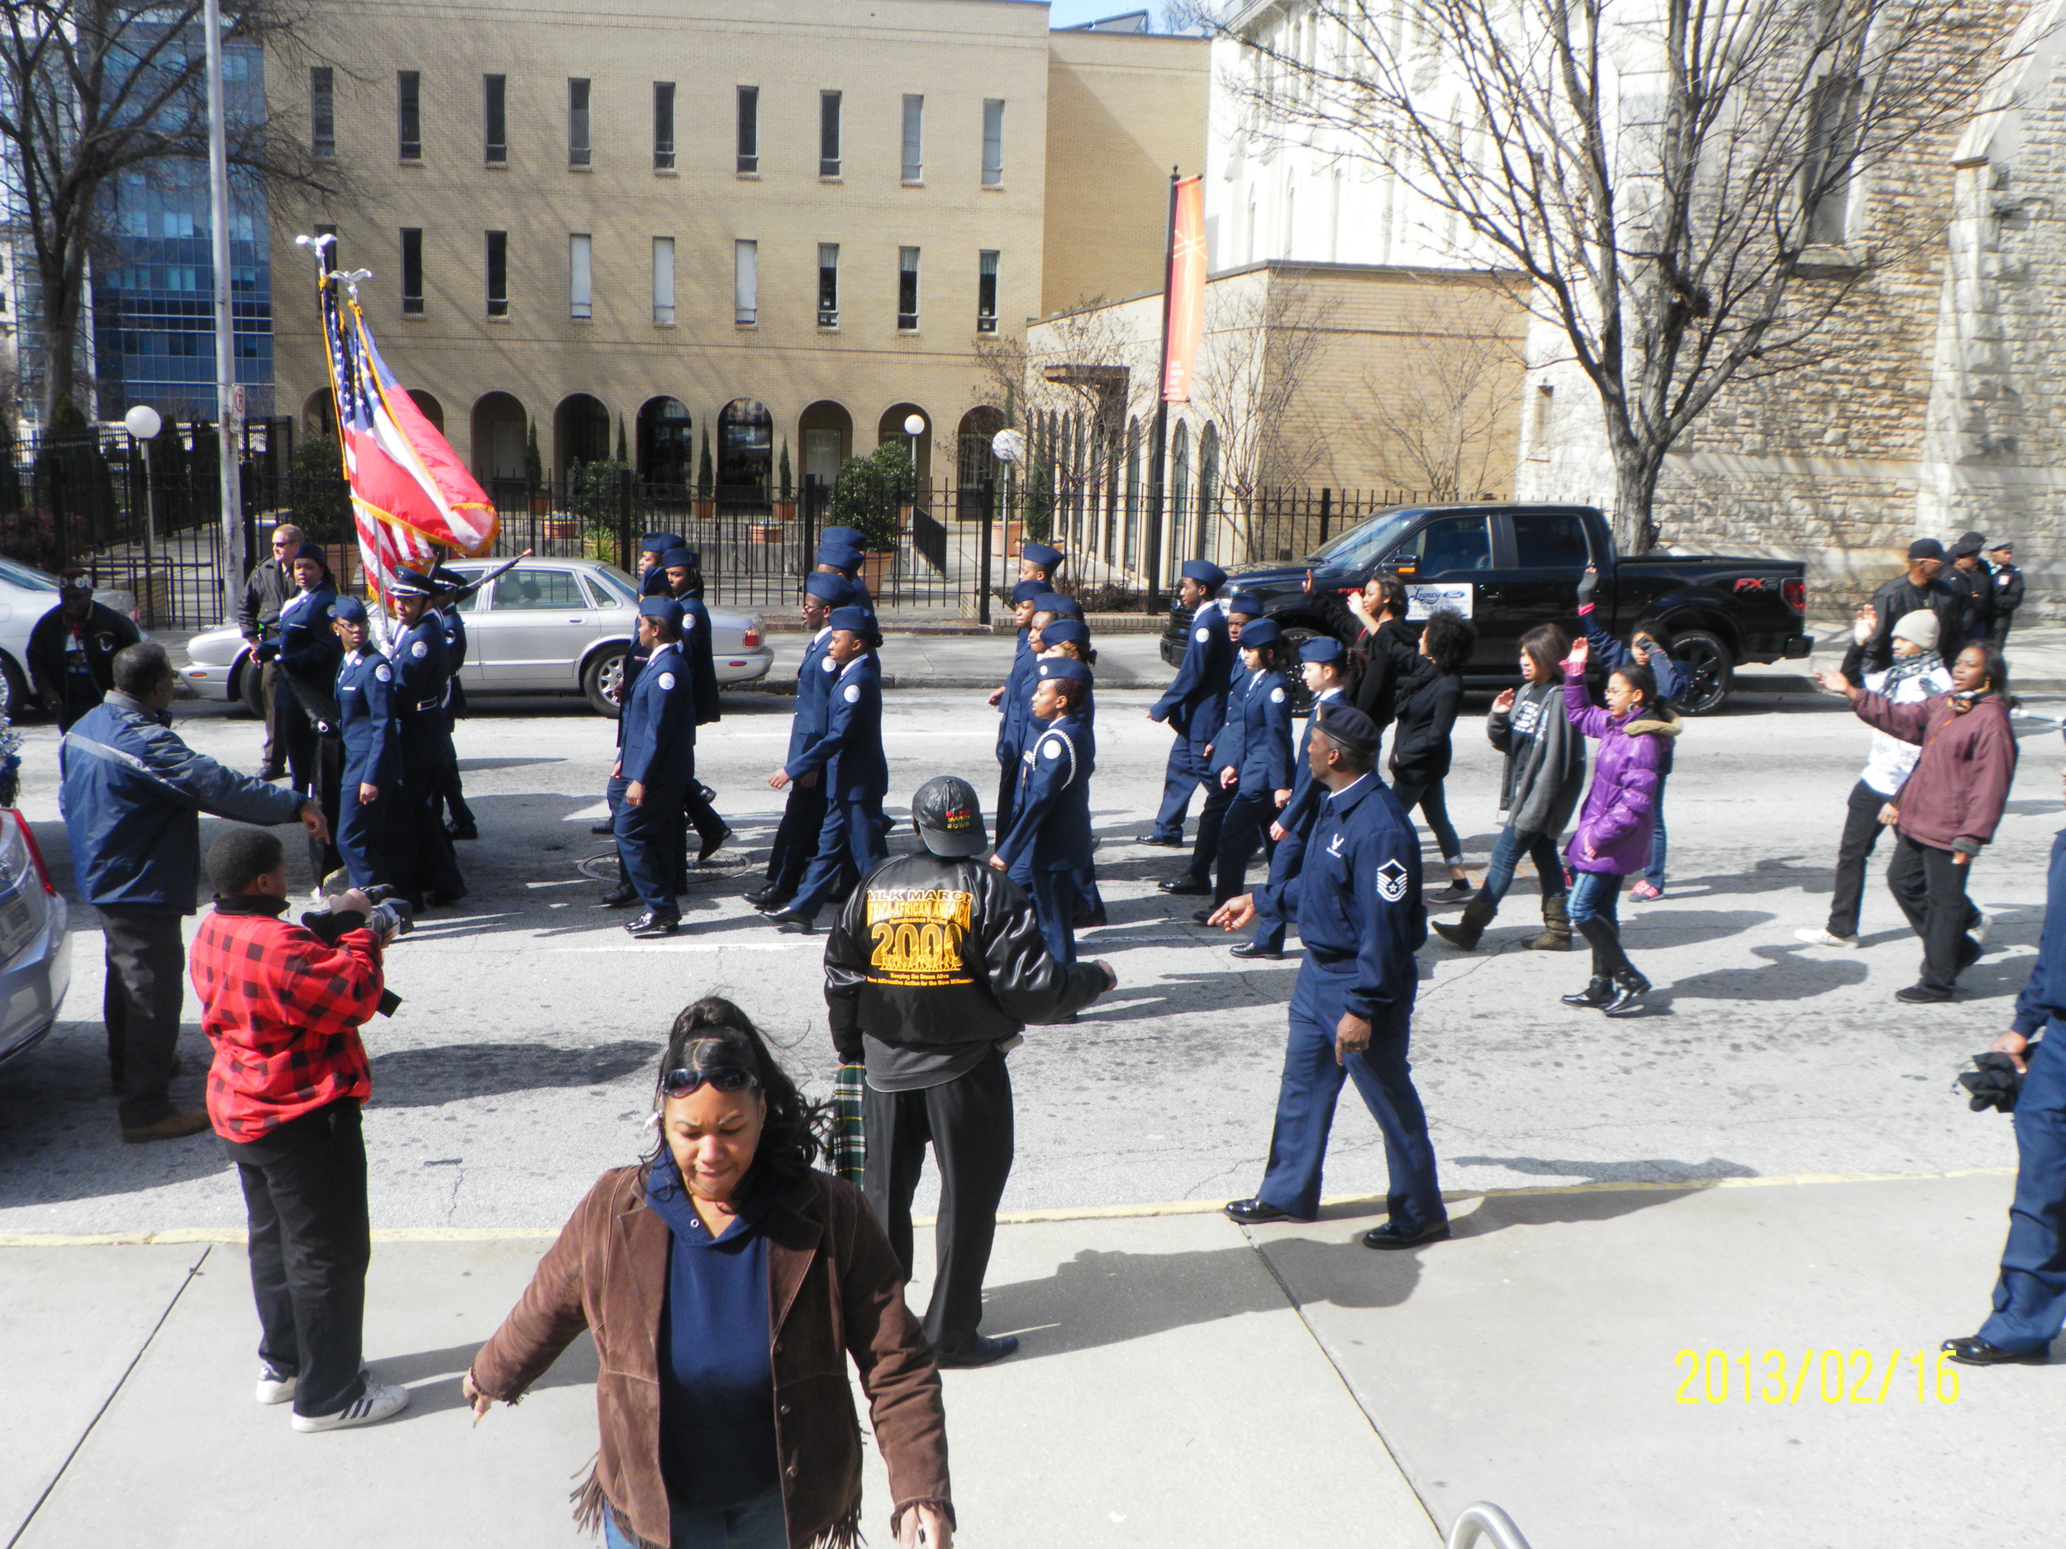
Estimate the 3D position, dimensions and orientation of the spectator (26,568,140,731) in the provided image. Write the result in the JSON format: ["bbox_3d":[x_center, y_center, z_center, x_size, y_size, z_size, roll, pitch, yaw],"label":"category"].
[{"bbox_3d":[-5.057,-0.230,10.573,0.580,1.730,0.380,1,11,-7],"label":"spectator"}]

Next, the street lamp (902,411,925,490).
[{"bbox_3d":[-2.349,-6.153,39.000,0.410,2.000,0.410,0,10,-10],"label":"street lamp"}]

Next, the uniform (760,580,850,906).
[{"bbox_3d":[-1.243,-0.174,10.569,0.560,1.790,0.500,0,11,-8],"label":"uniform"}]

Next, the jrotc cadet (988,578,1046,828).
[{"bbox_3d":[-0.014,-0.221,11.206,0.580,1.760,0.500,-1,10,-13],"label":"jrotc cadet"}]

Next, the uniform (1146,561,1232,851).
[{"bbox_3d":[0.986,-0.427,12.190,0.500,1.771,0.480,0,11,-8],"label":"uniform"}]

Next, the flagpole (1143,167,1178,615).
[{"bbox_3d":[1.431,-4.156,21.593,0.130,4.822,0.130,0,11,-8],"label":"flagpole"}]

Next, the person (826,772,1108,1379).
[{"bbox_3d":[-0.182,0.846,5.608,0.800,1.730,0.500,2,9,5],"label":"person"}]

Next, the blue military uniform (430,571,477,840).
[{"bbox_3d":[-3.764,-0.454,12.601,0.437,1.744,0.520,-4,12,-26],"label":"blue military uniform"}]

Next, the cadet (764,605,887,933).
[{"bbox_3d":[-1.034,-0.013,10.062,0.690,1.711,0.480,0,10,-8],"label":"cadet"}]

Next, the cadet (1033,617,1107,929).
[{"bbox_3d":[0.135,-0.011,10.739,0.528,1.682,0.520,0,11,-10],"label":"cadet"}]

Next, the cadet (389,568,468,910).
[{"bbox_3d":[-3.227,-0.183,10.541,0.400,1.848,0.520,-5,12,-31],"label":"cadet"}]

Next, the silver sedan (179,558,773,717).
[{"bbox_3d":[-4.880,-1.260,17.200,5.020,1.340,1.820,0,9,-6],"label":"silver sedan"}]

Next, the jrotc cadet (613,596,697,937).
[{"bbox_3d":[-1.922,-0.042,10.002,0.450,1.713,0.500,0,11,-8],"label":"jrotc cadet"}]

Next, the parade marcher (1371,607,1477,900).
[{"bbox_3d":[2.218,-0.119,11.267,0.601,1.679,0.500,1,11,-2],"label":"parade marcher"}]

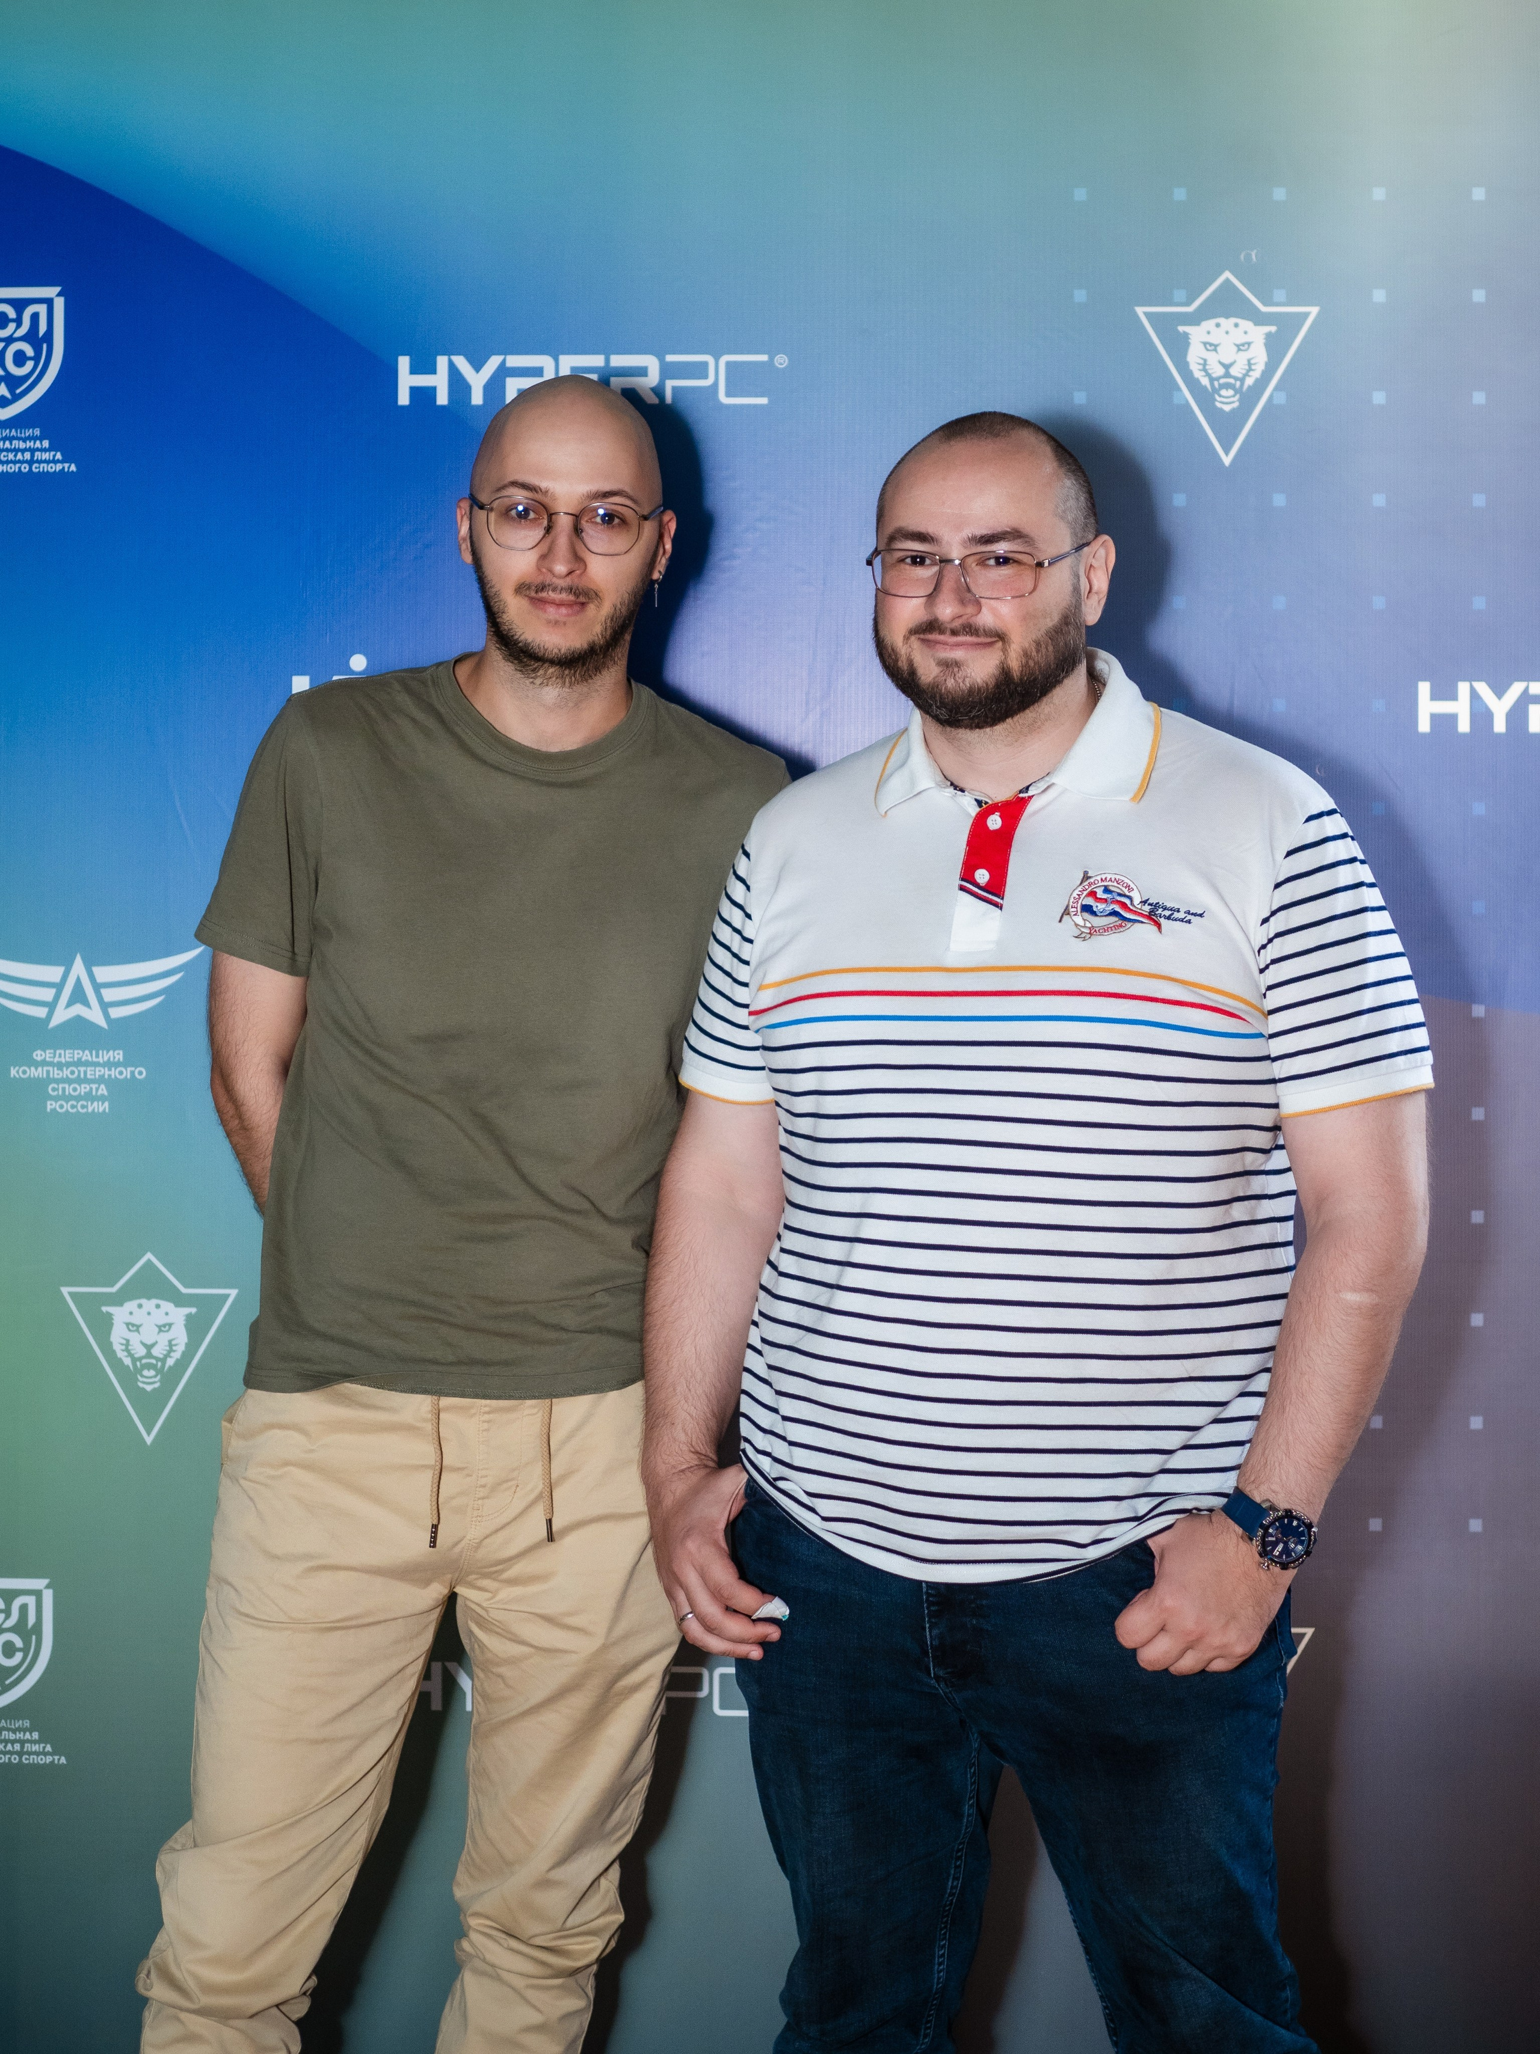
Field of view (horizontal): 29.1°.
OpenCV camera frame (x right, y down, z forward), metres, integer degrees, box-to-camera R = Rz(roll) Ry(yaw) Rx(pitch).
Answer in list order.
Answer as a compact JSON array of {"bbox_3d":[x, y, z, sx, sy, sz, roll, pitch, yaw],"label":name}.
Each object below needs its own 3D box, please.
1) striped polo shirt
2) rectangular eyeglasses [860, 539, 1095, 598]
[{"bbox_3d":[0.213,0.052,2.260,0.570,0.690,0.320,0,-1,21],"label":"striped polo shirt"},{"bbox_3d":[0.163,-0.353,2.259,0.143,0.042,0.143,4,19,24],"label":"rectangular eyeglasses"}]

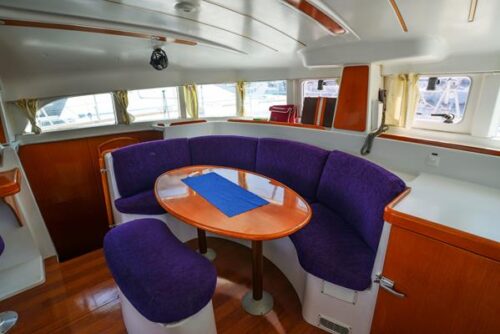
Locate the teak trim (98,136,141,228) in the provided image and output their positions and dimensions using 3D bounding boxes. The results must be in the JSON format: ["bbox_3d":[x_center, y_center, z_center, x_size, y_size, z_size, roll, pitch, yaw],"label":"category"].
[{"bbox_3d":[-1.280,0.150,2.404,0.380,0.860,0.170,-12,18,-37],"label":"teak trim"}]

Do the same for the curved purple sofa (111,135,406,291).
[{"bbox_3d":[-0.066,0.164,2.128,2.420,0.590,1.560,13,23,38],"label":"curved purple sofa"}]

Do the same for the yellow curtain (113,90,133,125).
[{"bbox_3d":[-1.388,-0.653,2.592,0.180,0.360,0.090,-15,22,-36],"label":"yellow curtain"}]

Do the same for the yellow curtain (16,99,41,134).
[{"bbox_3d":[-2.000,-0.456,2.133,0.090,0.340,0.170,16,24,42],"label":"yellow curtain"}]

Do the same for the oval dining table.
[{"bbox_3d":[-0.177,0.513,1.776,0.800,0.745,1.270,-16,23,-38],"label":"oval dining table"}]

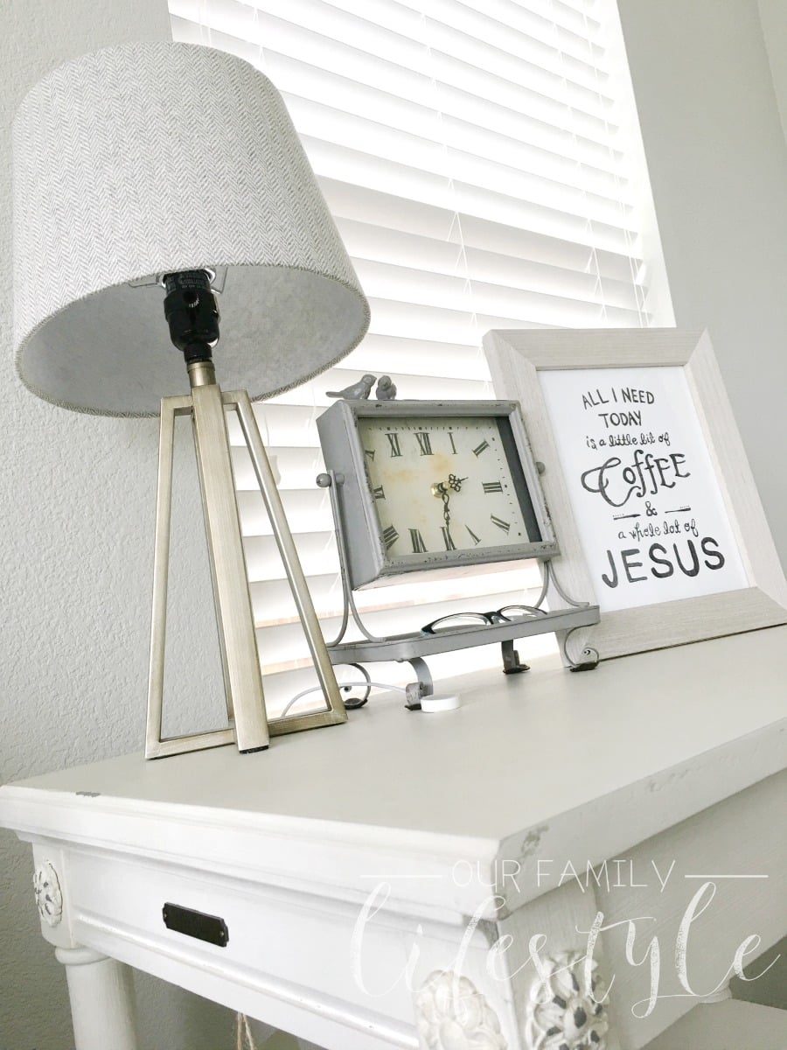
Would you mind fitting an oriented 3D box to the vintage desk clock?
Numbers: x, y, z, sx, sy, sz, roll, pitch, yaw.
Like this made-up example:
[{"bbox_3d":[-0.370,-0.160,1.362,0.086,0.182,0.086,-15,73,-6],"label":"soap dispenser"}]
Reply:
[{"bbox_3d":[0.049,0.015,0.778,0.256,0.258,0.126,-5,-7,-34],"label":"vintage desk clock"}]

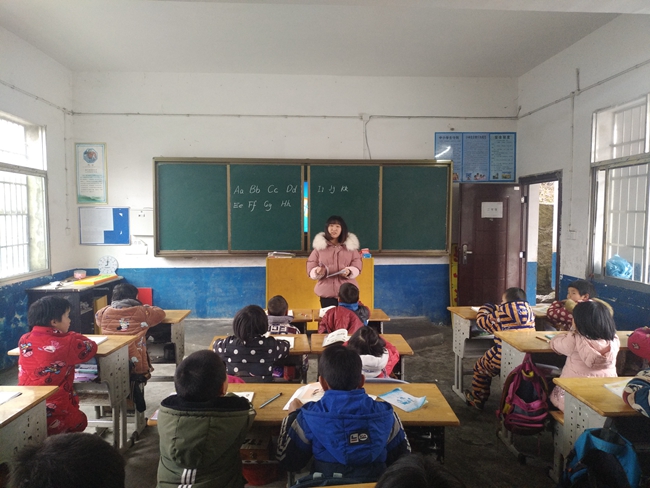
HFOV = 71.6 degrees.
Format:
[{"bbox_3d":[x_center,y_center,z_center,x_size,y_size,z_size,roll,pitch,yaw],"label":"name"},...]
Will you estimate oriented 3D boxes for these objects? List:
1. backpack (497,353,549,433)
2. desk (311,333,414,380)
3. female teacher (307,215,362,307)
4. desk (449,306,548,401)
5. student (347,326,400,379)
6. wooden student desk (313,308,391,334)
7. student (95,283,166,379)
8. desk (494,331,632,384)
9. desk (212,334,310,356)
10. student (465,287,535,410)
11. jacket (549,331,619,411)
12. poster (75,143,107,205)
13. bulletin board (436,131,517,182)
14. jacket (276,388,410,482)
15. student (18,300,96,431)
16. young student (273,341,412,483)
[{"bbox_3d":[1.177,0.891,2.686,0.290,0.450,0.180,2,4,32],"label":"backpack"},{"bbox_3d":[0.220,0.990,2.919,0.610,0.710,0.400,0,4,-1],"label":"desk"},{"bbox_3d":[0.085,0.480,4.390,0.530,1.540,0.380,0,4,0],"label":"female teacher"},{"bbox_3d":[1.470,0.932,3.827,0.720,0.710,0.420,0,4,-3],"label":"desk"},{"bbox_3d":[0.275,0.912,2.584,0.360,0.910,0.480,-1,4,-10],"label":"student"},{"bbox_3d":[0.210,0.927,3.681,0.600,0.705,0.400,0,4,0],"label":"wooden student desk"},{"bbox_3d":[-1.385,0.805,3.308,0.480,1.030,0.500,-1,4,-8],"label":"student"},{"bbox_3d":[1.474,0.975,2.927,0.610,0.705,0.410,0,4,0],"label":"desk"},{"bbox_3d":[-0.400,0.972,2.868,0.605,0.690,0.410,0,3,-2],"label":"desk"},{"bbox_3d":[1.301,0.807,3.442,0.420,0.960,0.480,-2,4,-27],"label":"student"},{"bbox_3d":[1.424,0.707,2.527,0.370,0.480,0.350,-1,4,-11],"label":"jacket"},{"bbox_3d":[-3.291,-0.990,6.352,0.420,0.855,0.020,0,3,-2],"label":"poster"},{"bbox_3d":[2.101,-1.195,6.257,1.148,0.682,0.020,0,4,-3],"label":"bulletin board"},{"bbox_3d":[0.056,0.723,1.630,0.460,0.480,0.380,0,3,-2],"label":"jacket"},{"bbox_3d":[-1.472,0.826,2.474,0.410,1.060,0.520,0,4,3],"label":"student"},{"bbox_3d":[0.053,0.869,1.698,0.460,1.040,0.580,0,3,-2],"label":"young student"}]

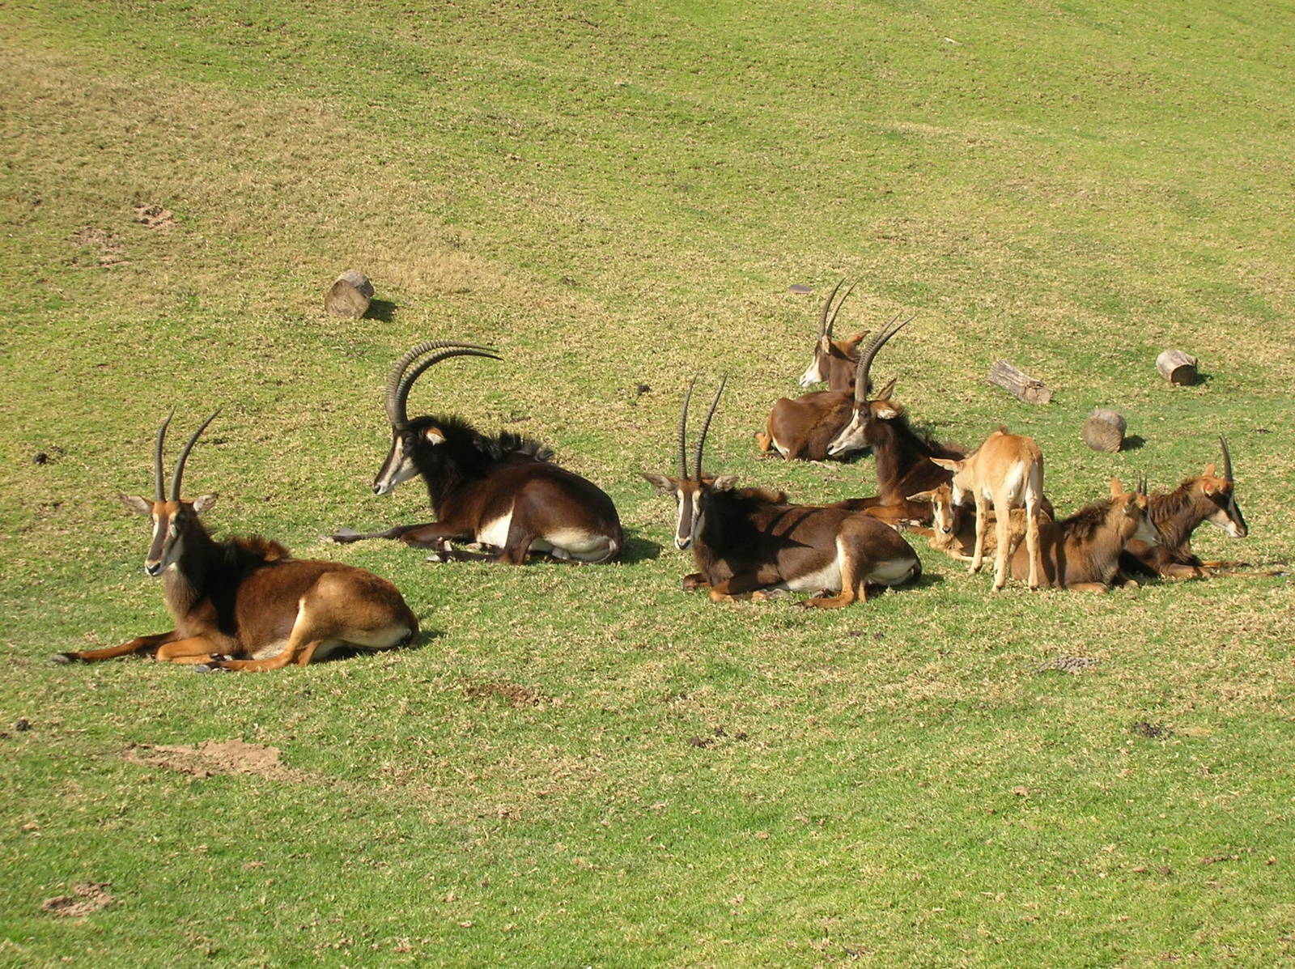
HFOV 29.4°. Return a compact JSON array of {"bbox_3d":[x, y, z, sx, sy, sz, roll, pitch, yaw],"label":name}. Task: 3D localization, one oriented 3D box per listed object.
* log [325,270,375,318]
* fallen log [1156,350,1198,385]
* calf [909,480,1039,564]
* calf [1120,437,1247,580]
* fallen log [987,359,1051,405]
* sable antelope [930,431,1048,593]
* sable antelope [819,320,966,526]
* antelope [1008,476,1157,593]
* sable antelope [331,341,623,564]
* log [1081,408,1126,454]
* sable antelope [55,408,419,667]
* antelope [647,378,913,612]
[{"bbox_3d":[-3.080,-1.970,25.500,0.440,0.410,0.500,1,11,7],"label":"log"},{"bbox_3d":[4.681,-1.032,21.800,0.250,0.240,0.460,-3,13,-14],"label":"fallen log"},{"bbox_3d":[1.857,0.182,13.665,0.750,0.400,0.360,-3,10,-17],"label":"calf"},{"bbox_3d":[2.779,0.113,13.317,1.100,0.700,0.450,-3,10,-15],"label":"calf"},{"bbox_3d":[3.210,-0.877,21.300,0.200,0.200,0.950,-5,14,-19],"label":"fallen log"},{"bbox_3d":[1.960,0.131,14.200,0.370,0.840,0.880,-3,9,-18],"label":"sable antelope"},{"bbox_3d":[1.721,-0.311,14.255,1.300,1.080,0.580,-4,11,-20],"label":"sable antelope"},{"bbox_3d":[2.313,0.220,13.173,0.880,0.560,0.420,5,11,28],"label":"antelope"},{"bbox_3d":[-0.961,-0.203,13.728,1.500,1.120,0.620,4,11,20],"label":"sable antelope"},{"bbox_3d":[3.463,-0.410,18.700,0.310,0.300,0.370,1,11,6],"label":"log"},{"bbox_3d":[-1.986,0.243,11.903,1.620,1.120,0.620,-4,11,-22],"label":"sable antelope"},{"bbox_3d":[0.753,0.031,13.750,1.420,1.200,0.720,-2,9,-11],"label":"antelope"}]

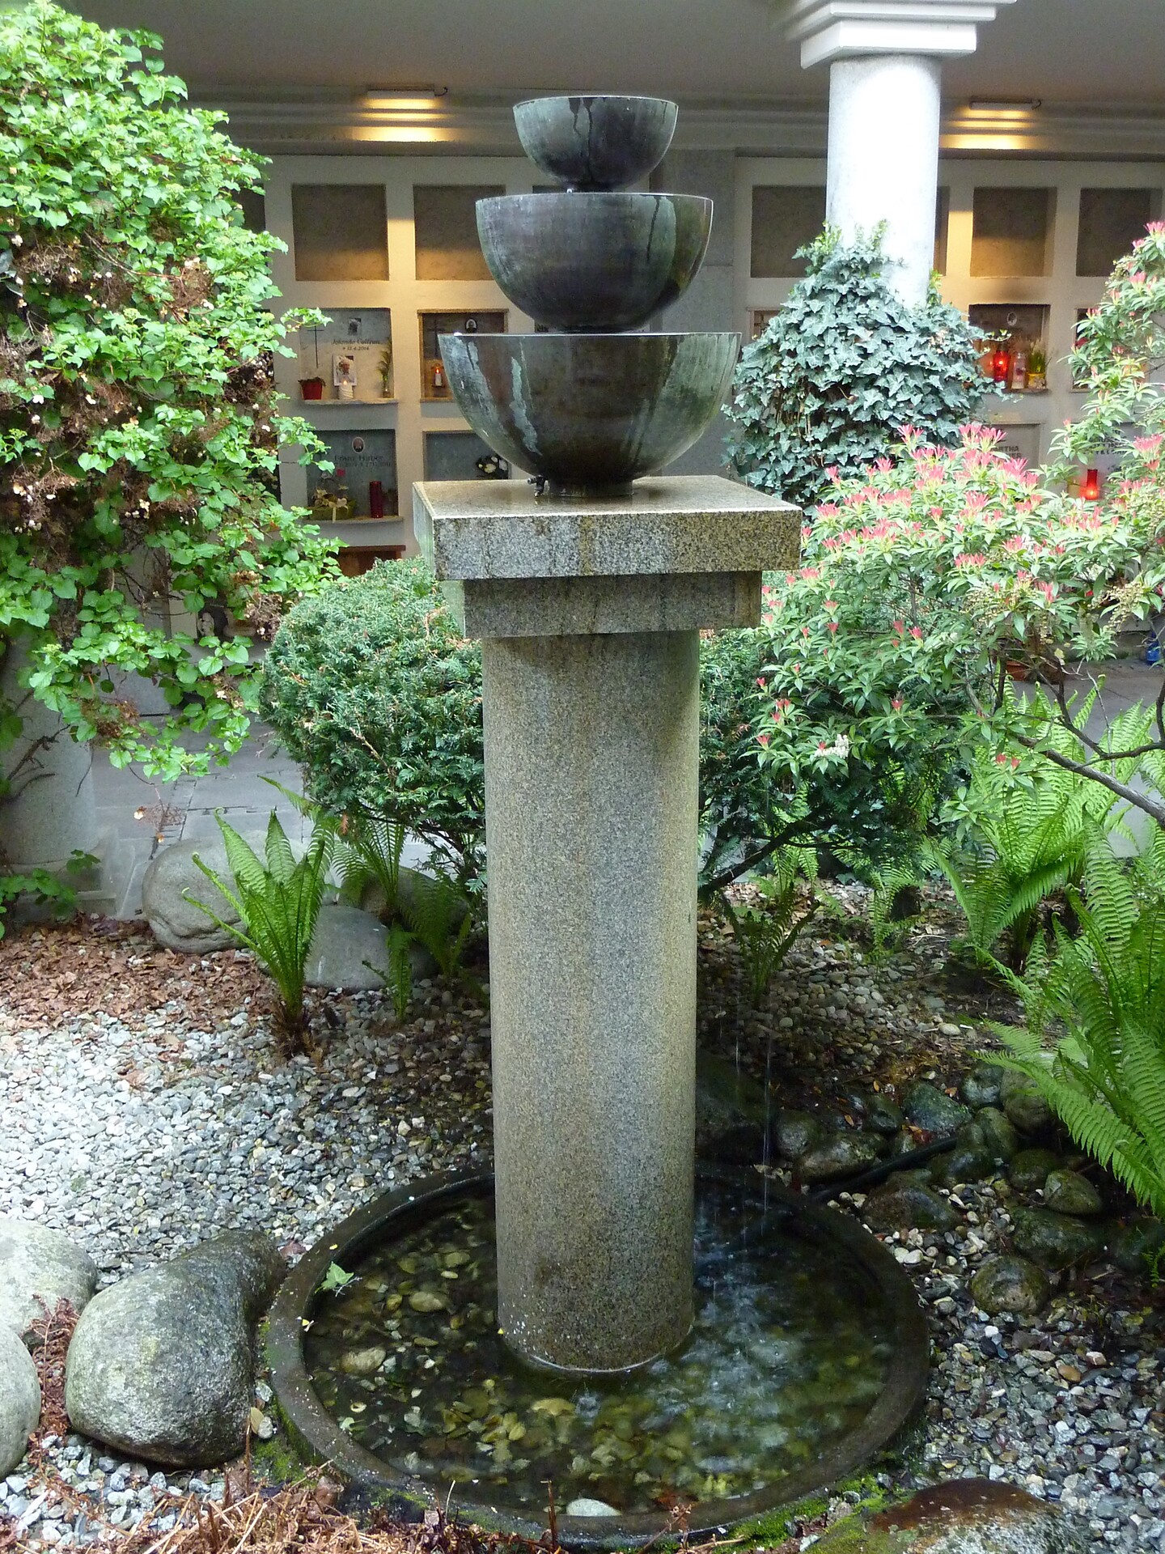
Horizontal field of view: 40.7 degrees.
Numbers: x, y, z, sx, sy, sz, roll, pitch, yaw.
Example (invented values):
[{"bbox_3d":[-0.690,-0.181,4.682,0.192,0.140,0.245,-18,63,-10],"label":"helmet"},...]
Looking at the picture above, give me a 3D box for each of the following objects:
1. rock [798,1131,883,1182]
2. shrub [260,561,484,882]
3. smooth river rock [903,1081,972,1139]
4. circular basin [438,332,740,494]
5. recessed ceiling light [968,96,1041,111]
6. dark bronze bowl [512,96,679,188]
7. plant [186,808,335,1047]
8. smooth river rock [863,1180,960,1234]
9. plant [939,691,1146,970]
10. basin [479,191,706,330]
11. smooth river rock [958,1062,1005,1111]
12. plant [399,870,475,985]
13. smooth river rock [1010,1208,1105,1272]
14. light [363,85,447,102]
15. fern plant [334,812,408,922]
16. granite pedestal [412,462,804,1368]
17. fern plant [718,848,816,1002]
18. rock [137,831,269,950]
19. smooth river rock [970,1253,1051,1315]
[{"bbox_3d":[0.469,0.692,2.863,0.156,0.091,0.084,6,17,21],"label":"rock"},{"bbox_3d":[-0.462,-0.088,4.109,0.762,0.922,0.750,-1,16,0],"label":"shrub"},{"bbox_3d":[0.750,0.699,3.318,0.144,0.090,0.110,0,16,0],"label":"smooth river rock"},{"bbox_3d":[0.016,-0.527,2.293,0.436,0.229,0.436,0,16,0],"label":"circular basin"},{"bbox_3d":[1.775,-2.849,6.649,0.298,0.070,0.150,-3,16,-8],"label":"recessed ceiling light"},{"bbox_3d":[0.016,-0.817,2.062,0.214,0.114,0.214,0,16,0],"label":"dark bronze bowl"},{"bbox_3d":[-0.740,0.363,3.622,0.330,0.563,0.340,-1,16,0],"label":"plant"},{"bbox_3d":[0.612,0.801,2.913,0.175,0.083,0.130,-1,16,0],"label":"smooth river rock"},{"bbox_3d":[1.189,0.147,4.054,0.526,0.710,0.520,-1,16,0],"label":"plant"},{"bbox_3d":[0.016,-0.723,2.237,0.334,0.178,0.334,0,16,0],"label":"basin"},{"bbox_3d":[0.790,0.611,3.096,0.092,0.098,0.103,0,16,0],"label":"smooth river rock"},{"bbox_3d":[-0.368,0.390,4.015,0.186,0.291,0.220,-1,16,0],"label":"plant"},{"bbox_3d":[0.790,0.768,2.611,0.159,0.098,0.112,-3,16,-10],"label":"smooth river rock"},{"bbox_3d":[-0.746,-2.844,6.544,0.300,0.050,0.100,-3,16,-8],"label":"light"},{"bbox_3d":[-0.587,0.256,4.350,0.222,0.363,0.222,0,16,0],"label":"fern plant"},{"bbox_3d":[0.019,0.253,2.540,0.502,1.402,0.502,-3,16,-8],"label":"granite pedestal"},{"bbox_3d":[0.459,0.383,3.866,0.245,0.377,0.221,0,16,0],"label":"fern plant"},{"bbox_3d":[-1.034,0.316,4.351,0.377,0.270,0.280,0,16,0],"label":"rock"},{"bbox_3d":[0.725,0.865,2.661,0.136,0.095,0.120,-1,16,0],"label":"smooth river rock"}]

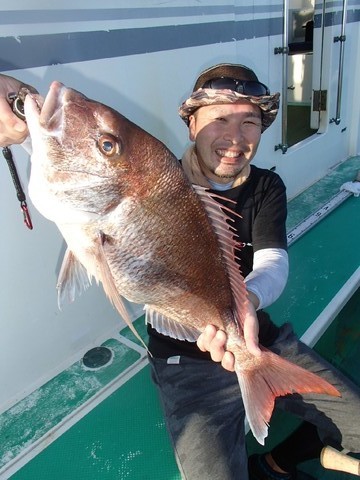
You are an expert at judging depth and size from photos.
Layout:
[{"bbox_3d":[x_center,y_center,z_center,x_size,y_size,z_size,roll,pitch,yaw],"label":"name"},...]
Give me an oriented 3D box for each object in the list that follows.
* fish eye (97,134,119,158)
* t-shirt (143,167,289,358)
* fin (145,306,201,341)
[{"bbox_3d":[-0.092,-0.122,0.504,0.030,0.028,0.014,0,6,0],"label":"fish eye"},{"bbox_3d":[0.085,0.031,1.050,0.440,0.540,0.310,-16,28,-27],"label":"t-shirt"},{"bbox_3d":[-0.011,0.123,0.580,0.096,0.034,0.012,26,6,-13],"label":"fin"}]

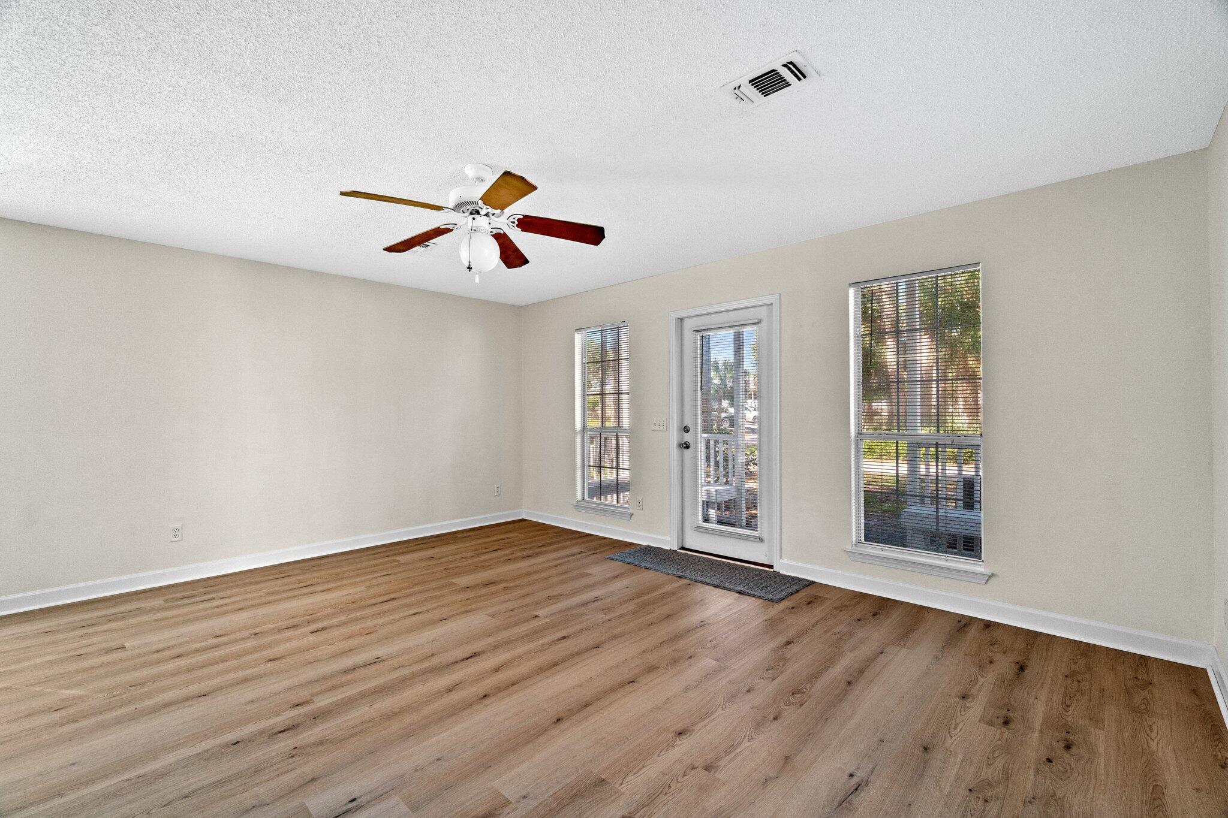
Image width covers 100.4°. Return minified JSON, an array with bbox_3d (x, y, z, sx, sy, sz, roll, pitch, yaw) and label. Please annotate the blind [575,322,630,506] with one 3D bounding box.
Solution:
[{"bbox_3d":[-0.092,0.071,5.194,0.758,1.813,0.101,-1,0,43],"label":"blind"}]

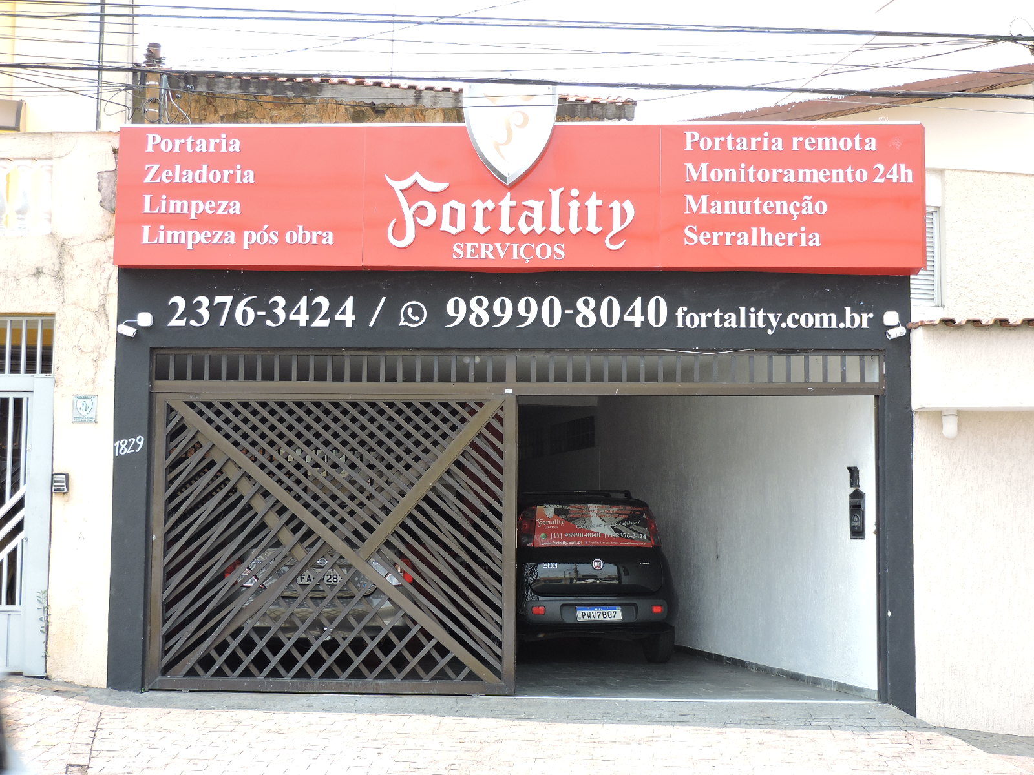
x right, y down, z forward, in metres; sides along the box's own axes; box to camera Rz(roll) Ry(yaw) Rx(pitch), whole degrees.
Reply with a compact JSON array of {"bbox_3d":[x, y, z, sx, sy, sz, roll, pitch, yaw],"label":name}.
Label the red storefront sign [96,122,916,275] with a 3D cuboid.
[{"bbox_3d":[-0.010,-1.360,11.824,5.734,1.040,0.270,0,-5,3],"label":"red storefront sign"}]

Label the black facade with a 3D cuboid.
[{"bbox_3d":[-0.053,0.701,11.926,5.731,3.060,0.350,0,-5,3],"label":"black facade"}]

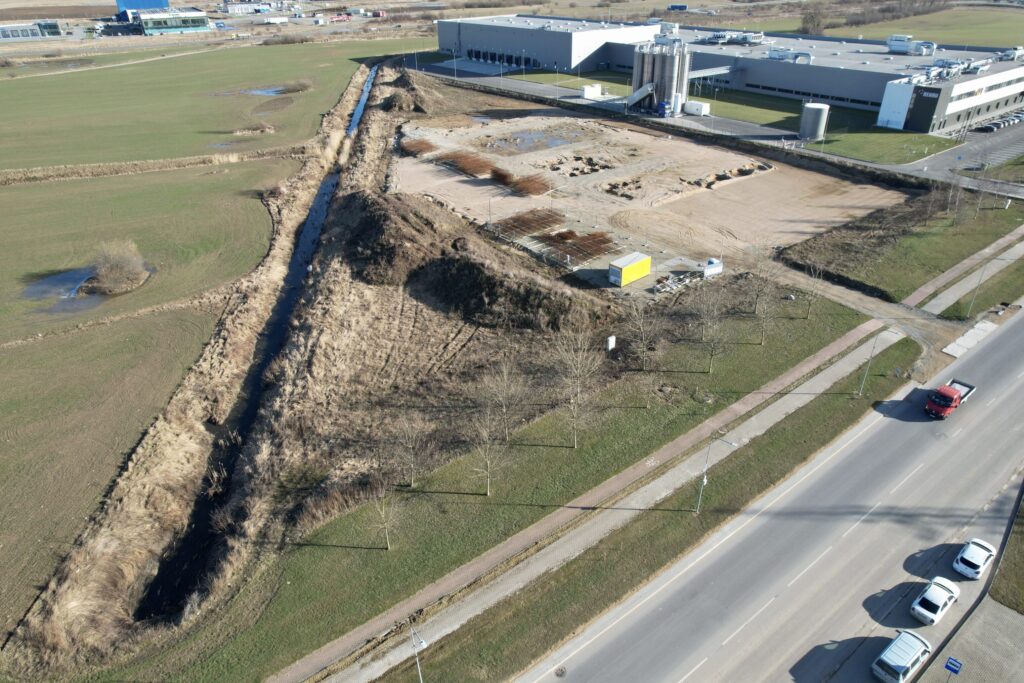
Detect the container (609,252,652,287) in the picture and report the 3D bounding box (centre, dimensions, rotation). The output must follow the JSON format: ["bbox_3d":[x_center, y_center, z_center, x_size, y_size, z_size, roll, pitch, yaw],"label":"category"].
[{"bbox_3d":[17.178,-10.428,90.837,6.120,2.800,2.420,-25,38,-33],"label":"container"}]

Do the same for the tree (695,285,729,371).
[{"bbox_3d":[22.544,-1.128,70.800,3.543,10.805,3.543,9,33,18],"label":"tree"}]

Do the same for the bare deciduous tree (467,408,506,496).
[{"bbox_3d":[-2.143,9.778,53.368,3.486,9.202,3.486,-4,31,-3],"label":"bare deciduous tree"}]

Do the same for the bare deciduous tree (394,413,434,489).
[{"bbox_3d":[-8.596,9.721,54.883,3.411,8.113,3.411,-9,32,-11],"label":"bare deciduous tree"}]

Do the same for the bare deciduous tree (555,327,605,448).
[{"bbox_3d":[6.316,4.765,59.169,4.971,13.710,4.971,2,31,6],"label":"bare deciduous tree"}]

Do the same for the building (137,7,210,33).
[{"bbox_3d":[-283.346,-266.681,521.888,47.520,13.365,64.350,-18,35,-24],"label":"building"}]

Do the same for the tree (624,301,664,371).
[{"bbox_3d":[14.719,-0.402,69.907,4.284,8.518,4.284,5,32,12],"label":"tree"}]

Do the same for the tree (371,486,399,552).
[{"bbox_3d":[-9.894,14.075,49.182,2.176,6.636,2.176,-11,32,-14],"label":"tree"}]

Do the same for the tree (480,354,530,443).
[{"bbox_3d":[-0.737,5.637,59.557,5.005,9.802,5.005,-2,31,-1],"label":"tree"}]

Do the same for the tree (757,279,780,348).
[{"bbox_3d":[30.125,-3.211,73.779,2.417,8.409,2.417,12,34,21],"label":"tree"}]

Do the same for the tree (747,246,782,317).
[{"bbox_3d":[32.222,-7.563,80.025,4.043,9.272,4.043,11,34,21],"label":"tree"}]

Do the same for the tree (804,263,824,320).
[{"bbox_3d":[38.116,-6.036,79.133,2.061,7.235,2.061,14,35,24],"label":"tree"}]

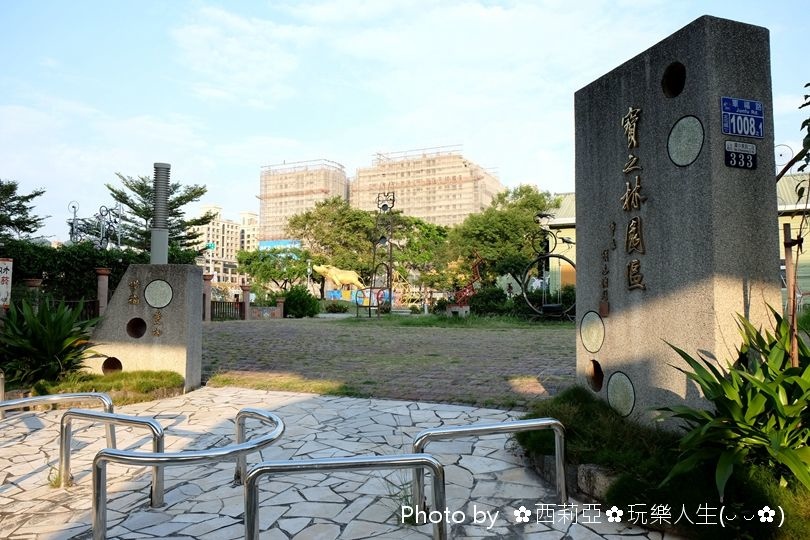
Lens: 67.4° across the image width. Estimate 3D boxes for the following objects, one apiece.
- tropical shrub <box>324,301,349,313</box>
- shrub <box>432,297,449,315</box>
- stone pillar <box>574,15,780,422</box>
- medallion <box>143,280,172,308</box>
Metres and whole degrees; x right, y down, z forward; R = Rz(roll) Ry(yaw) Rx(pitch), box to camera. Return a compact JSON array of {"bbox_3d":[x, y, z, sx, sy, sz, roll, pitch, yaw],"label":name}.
[{"bbox_3d":[-4.961,2.644,44.000,1.738,0.869,1.400,-1,-3,0],"label":"tropical shrub"},{"bbox_3d":[2.221,2.221,38.000,1.001,1.126,1.000,-1,-3,0],"label":"shrub"},{"bbox_3d":[2.451,-0.280,5.738,0.713,3.420,1.781,1,-3,-19],"label":"stone pillar"},{"bbox_3d":[-3.505,0.350,8.675,0.420,0.420,0.040,0,-2,0],"label":"medallion"}]

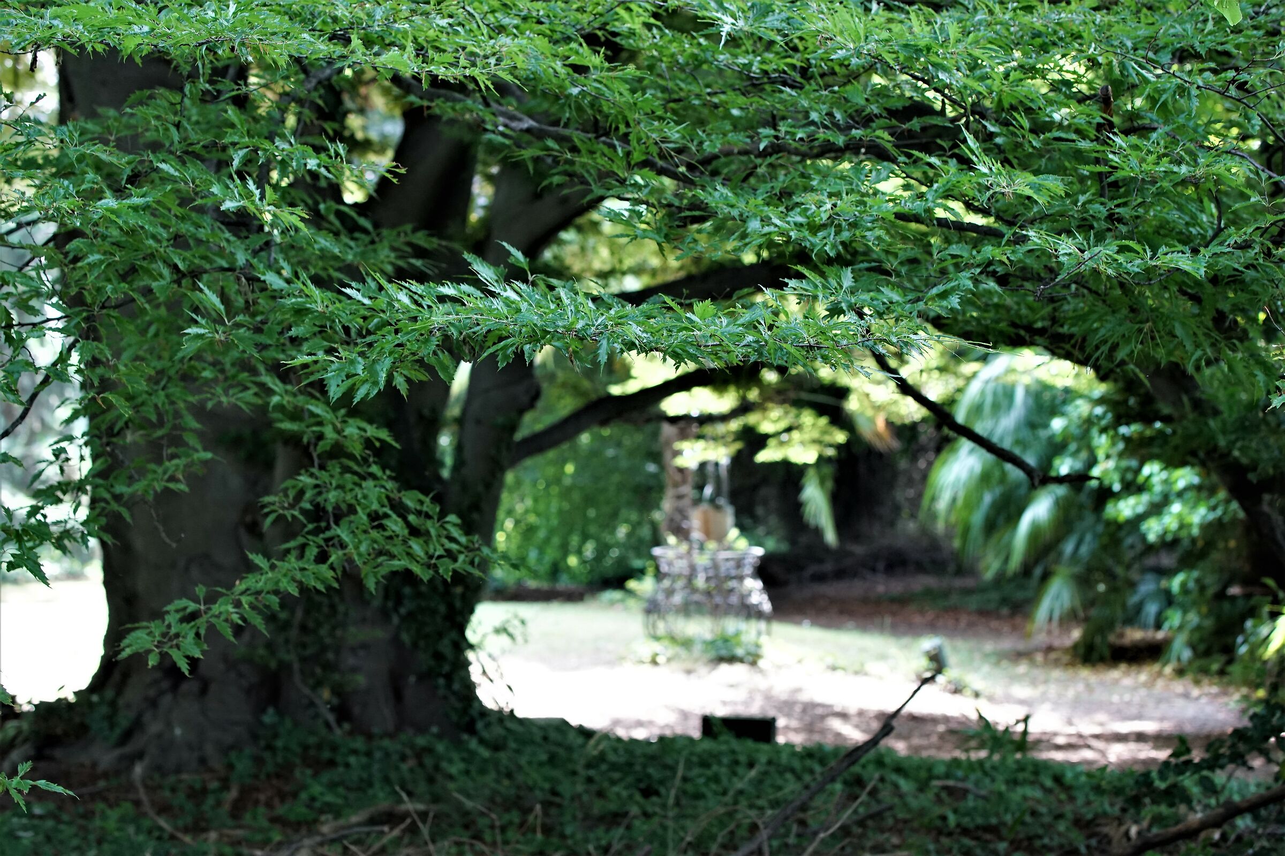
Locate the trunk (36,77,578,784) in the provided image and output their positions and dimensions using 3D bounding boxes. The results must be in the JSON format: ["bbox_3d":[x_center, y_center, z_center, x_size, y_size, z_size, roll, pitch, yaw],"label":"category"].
[{"bbox_3d":[-1.487,-0.072,14.400,2.450,3.200,1.900,0,-1,0],"label":"trunk"}]

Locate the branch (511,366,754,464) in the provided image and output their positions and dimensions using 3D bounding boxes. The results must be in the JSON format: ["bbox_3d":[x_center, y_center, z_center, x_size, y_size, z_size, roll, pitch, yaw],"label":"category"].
[{"bbox_3d":[-0.039,-0.060,14.700,1.130,0.460,0.500,0,-1,0],"label":"branch"}]

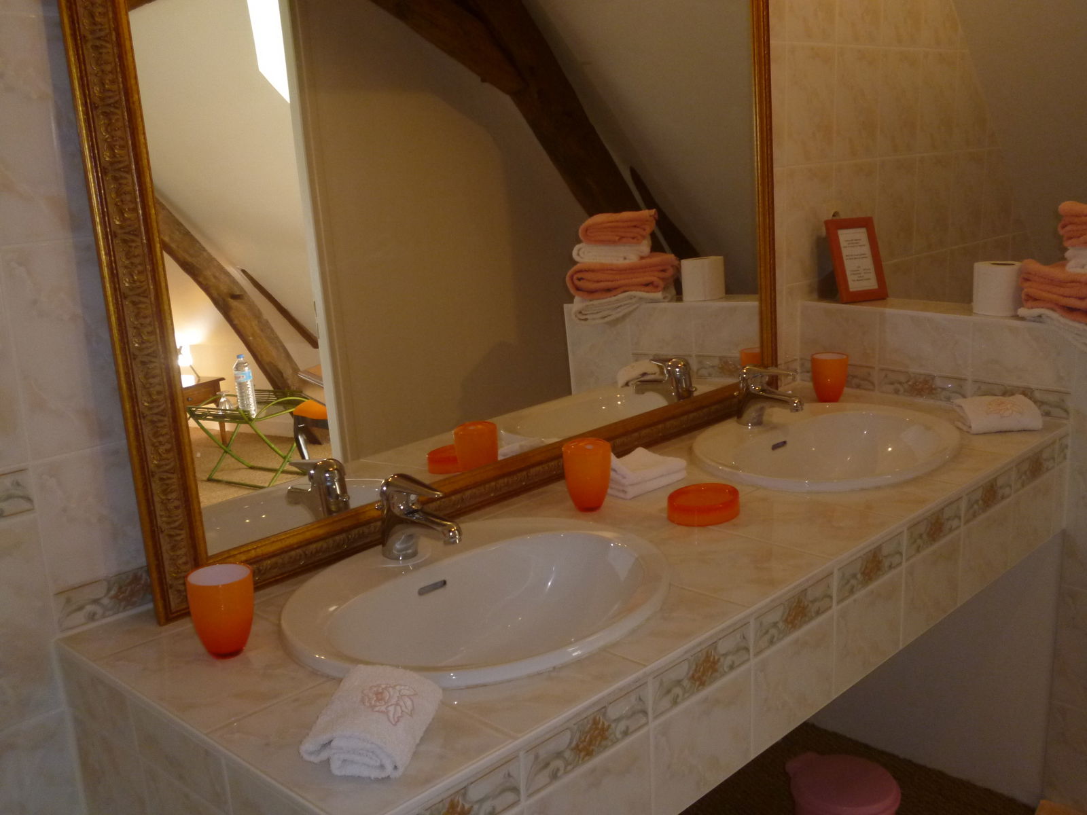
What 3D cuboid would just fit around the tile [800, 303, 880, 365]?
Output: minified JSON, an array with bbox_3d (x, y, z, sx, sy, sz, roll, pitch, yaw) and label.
[{"bbox_3d":[0.641,-0.158,2.451,0.188,0.119,0.010,11,19,43],"label":"tile"}]

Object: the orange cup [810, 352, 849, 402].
[{"bbox_3d":[0.596,-0.059,2.356,0.078,0.099,0.078,-2,14,1],"label":"orange cup"}]

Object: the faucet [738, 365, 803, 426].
[{"bbox_3d":[0.424,-0.019,2.103,0.155,0.117,0.050,11,19,43],"label":"faucet"}]

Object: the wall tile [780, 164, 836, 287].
[{"bbox_3d":[0.582,-0.404,2.483,0.010,0.248,0.198,11,19,43],"label":"wall tile"}]

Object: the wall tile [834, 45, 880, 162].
[{"bbox_3d":[0.711,-0.686,2.561,0.010,0.248,0.198,11,19,43],"label":"wall tile"}]

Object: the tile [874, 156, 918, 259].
[{"bbox_3d":[0.859,-0.483,2.760,0.010,0.248,0.198,11,19,43],"label":"tile"}]

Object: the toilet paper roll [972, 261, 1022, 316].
[{"bbox_3d":[0.920,-0.240,2.278,0.102,0.097,0.102,11,19,43],"label":"toilet paper roll"}]

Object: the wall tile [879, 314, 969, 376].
[{"bbox_3d":[0.781,-0.131,2.319,0.198,0.119,0.010,11,19,43],"label":"wall tile"}]

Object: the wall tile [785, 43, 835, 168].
[{"bbox_3d":[0.572,-0.646,2.423,0.010,0.248,0.198,11,19,43],"label":"wall tile"}]

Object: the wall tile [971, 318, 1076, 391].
[{"bbox_3d":[0.924,-0.103,2.184,0.195,0.119,0.010,11,19,43],"label":"wall tile"}]

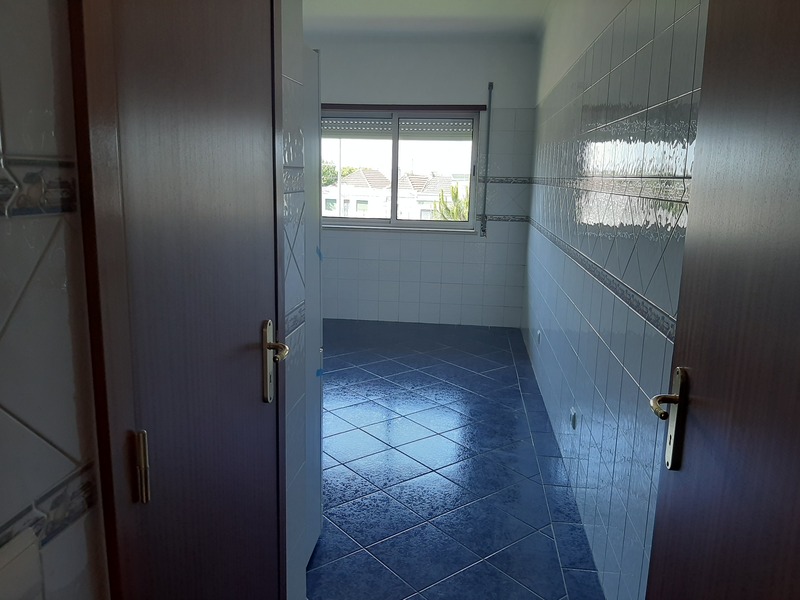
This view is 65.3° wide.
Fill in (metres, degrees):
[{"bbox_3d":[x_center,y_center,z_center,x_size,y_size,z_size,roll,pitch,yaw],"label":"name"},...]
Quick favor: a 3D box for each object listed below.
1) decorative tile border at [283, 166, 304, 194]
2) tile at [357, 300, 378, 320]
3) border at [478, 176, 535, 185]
[{"bbox_3d":[-0.267,-0.299,1.552,0.010,0.062,0.190,3,11,6],"label":"decorative tile border"},{"bbox_3d":[-0.312,0.100,6.093,0.200,0.200,0.010,3,11,6],"label":"tile"},{"bbox_3d":[0.965,-1.091,5.708,0.490,0.060,0.010,3,11,6],"label":"border"}]

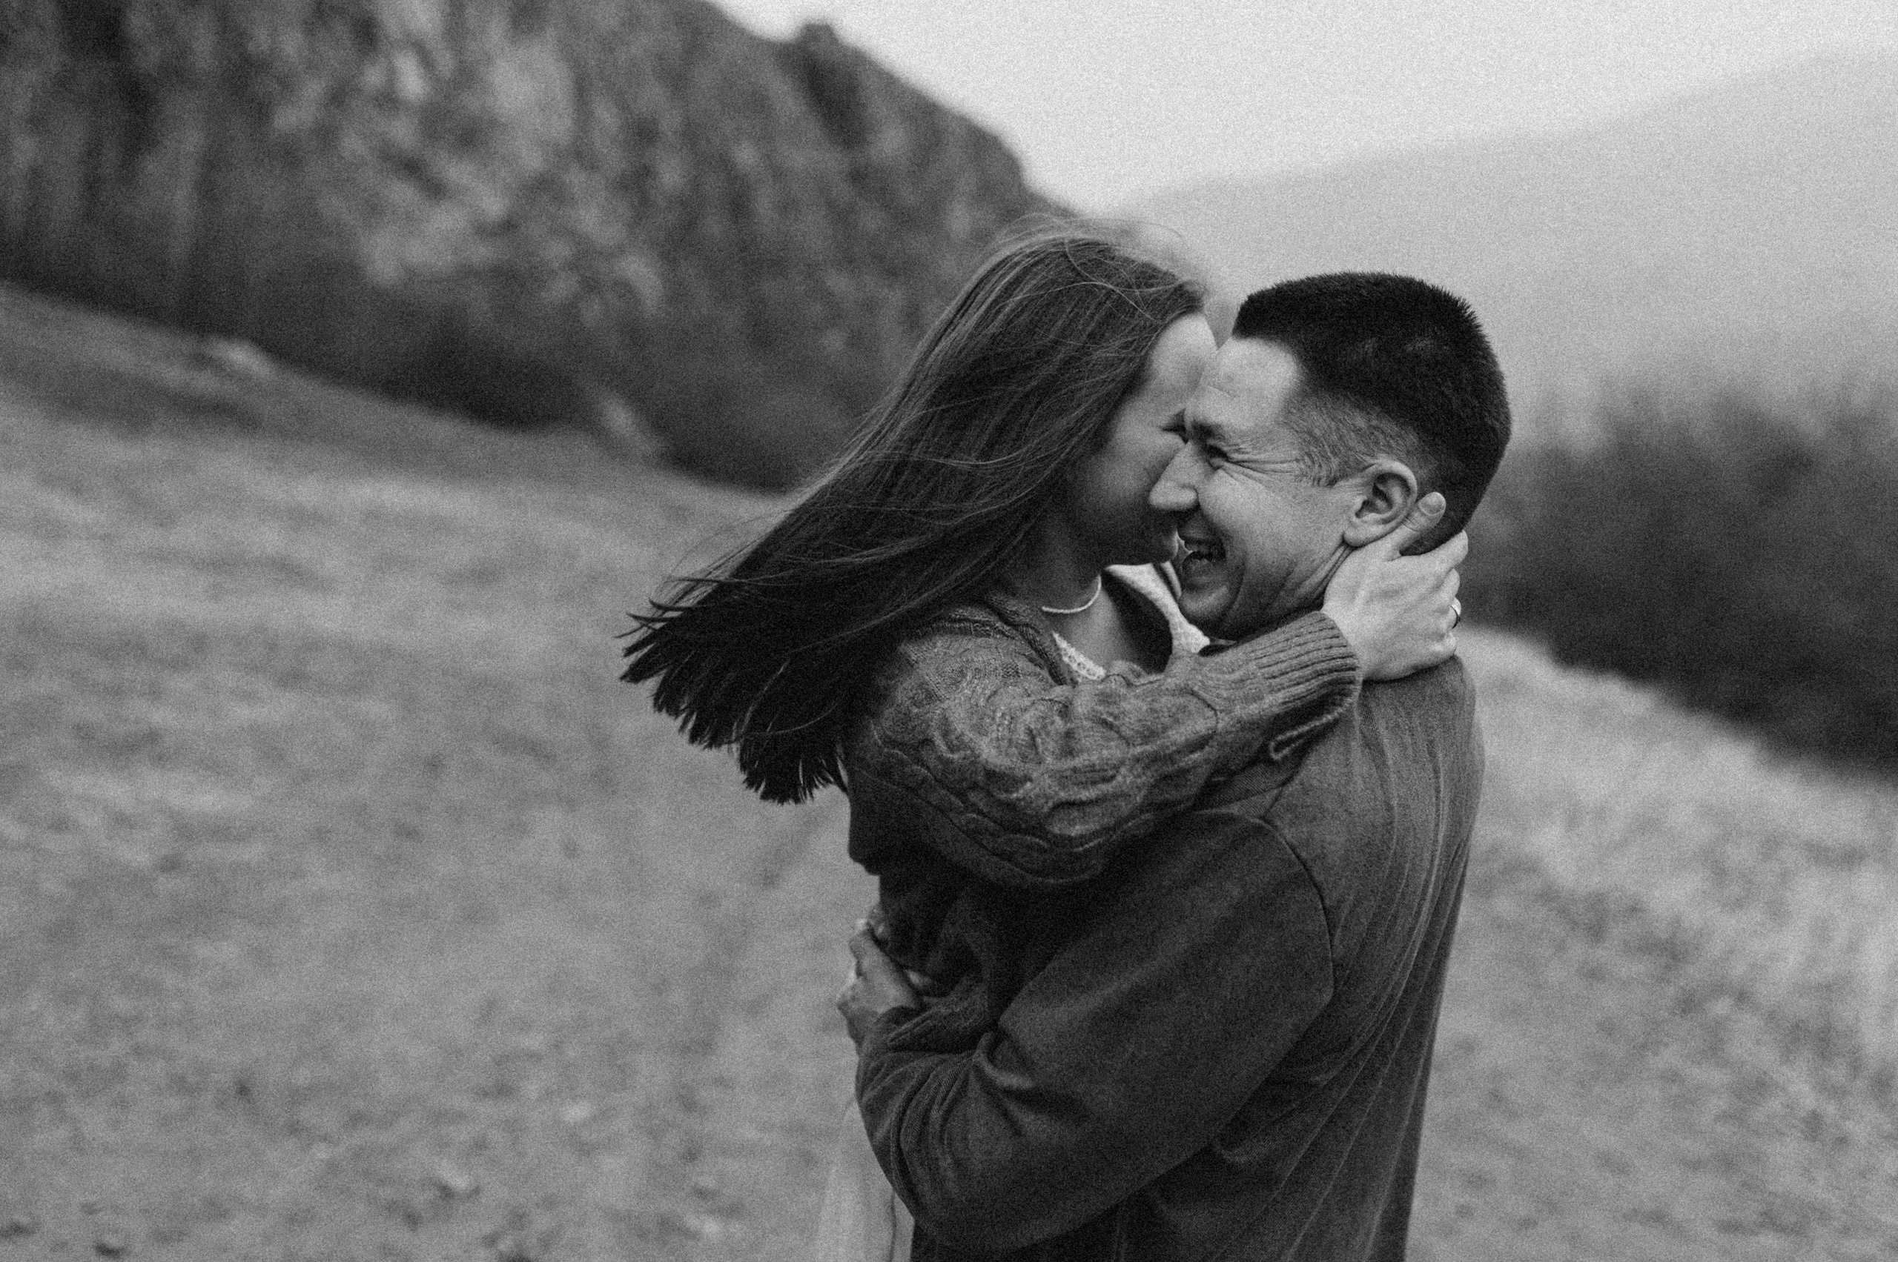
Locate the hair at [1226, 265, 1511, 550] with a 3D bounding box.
[{"bbox_3d":[0.278,-0.145,1.210,0.190,0.178,0.168,10,1,7],"label":"hair"}]

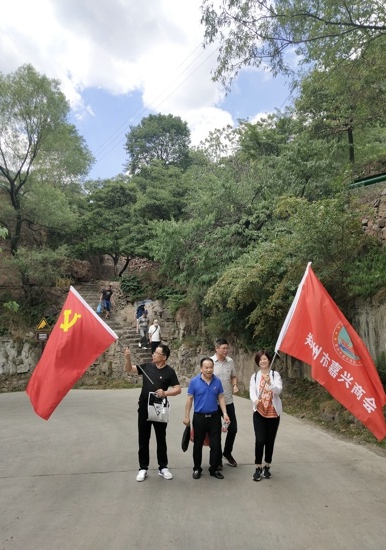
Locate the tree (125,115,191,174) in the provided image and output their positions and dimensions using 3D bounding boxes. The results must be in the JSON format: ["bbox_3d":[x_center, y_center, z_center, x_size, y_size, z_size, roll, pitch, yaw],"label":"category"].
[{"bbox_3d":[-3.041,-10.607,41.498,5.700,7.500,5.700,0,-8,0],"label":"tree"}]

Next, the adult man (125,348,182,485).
[{"bbox_3d":[-0.529,1.787,6.293,0.740,1.720,0.500,-1,-8,5],"label":"adult man"}]

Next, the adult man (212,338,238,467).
[{"bbox_3d":[0.417,1.827,6.860,0.460,1.794,0.420,3,-8,-20],"label":"adult man"}]

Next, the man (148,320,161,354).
[{"bbox_3d":[-1.484,2.574,18.479,0.500,1.690,0.420,1,-8,-10],"label":"man"}]

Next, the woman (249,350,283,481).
[{"bbox_3d":[0.957,1.837,6.314,0.430,1.627,0.400,0,-8,-3],"label":"woman"}]

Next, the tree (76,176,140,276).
[{"bbox_3d":[-4.965,-2.903,28.404,3.900,6.037,3.900,0,-8,0],"label":"tree"}]

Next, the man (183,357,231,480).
[{"bbox_3d":[0.177,1.884,6.353,0.580,1.545,0.420,1,-8,-8],"label":"man"}]

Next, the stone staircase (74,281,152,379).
[{"bbox_3d":[-3.943,2.175,22.400,2.300,4.935,10.539,3,-8,-24],"label":"stone staircase"}]

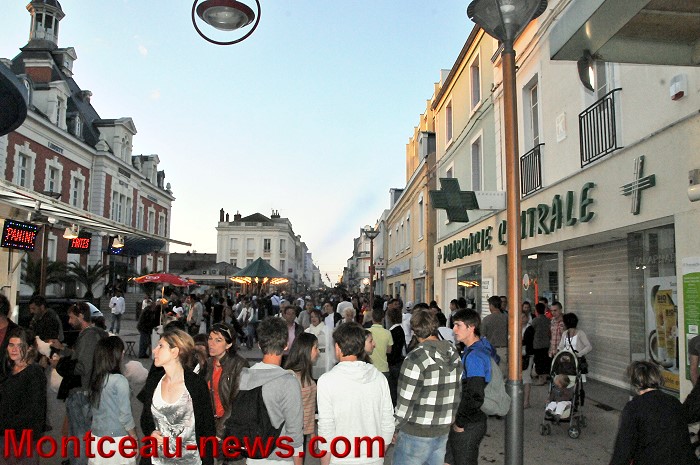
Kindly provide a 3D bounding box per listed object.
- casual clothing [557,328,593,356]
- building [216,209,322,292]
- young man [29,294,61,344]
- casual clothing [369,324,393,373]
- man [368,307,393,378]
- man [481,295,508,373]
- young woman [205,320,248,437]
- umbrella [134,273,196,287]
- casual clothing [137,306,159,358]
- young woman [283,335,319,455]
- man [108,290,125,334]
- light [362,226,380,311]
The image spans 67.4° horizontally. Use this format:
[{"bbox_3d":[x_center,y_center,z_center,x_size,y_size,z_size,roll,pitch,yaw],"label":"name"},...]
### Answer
[{"bbox_3d":[3.311,1.637,7.700,0.490,0.470,0.300,-3,-8,28],"label":"casual clothing"},{"bbox_3d":[-16.230,4.770,95.589,12.500,16.000,18.000,0,-7,-2],"label":"building"},{"bbox_3d":[-3.453,1.600,5.897,0.420,1.760,0.520,5,-8,-36],"label":"young man"},{"bbox_3d":[0.383,1.504,6.800,0.440,0.640,0.280,0,-7,-2],"label":"casual clothing"},{"bbox_3d":[0.409,1.862,7.400,0.490,1.700,0.330,0,-7,2],"label":"man"},{"bbox_3d":[2.331,1.931,8.400,0.530,1.810,0.360,-1,-7,13],"label":"man"},{"bbox_3d":[-0.844,1.438,3.531,0.330,1.640,0.480,6,-9,-43],"label":"young woman"},{"bbox_3d":[-5.256,1.335,14.900,1.950,0.420,1.950,0,-6,0],"label":"umbrella"},{"bbox_3d":[-5.715,2.822,14.800,0.500,1.480,0.520,3,-7,-25],"label":"casual clothing"},{"bbox_3d":[-0.383,1.520,3.836,0.310,1.550,0.440,5,-8,-36],"label":"young woman"},{"bbox_3d":[-9.173,3.103,20.600,0.520,1.780,0.330,3,-7,-25],"label":"man"},{"bbox_3d":[0.914,2.078,22.300,0.720,4.650,0.720,0,-6,0],"label":"light"}]

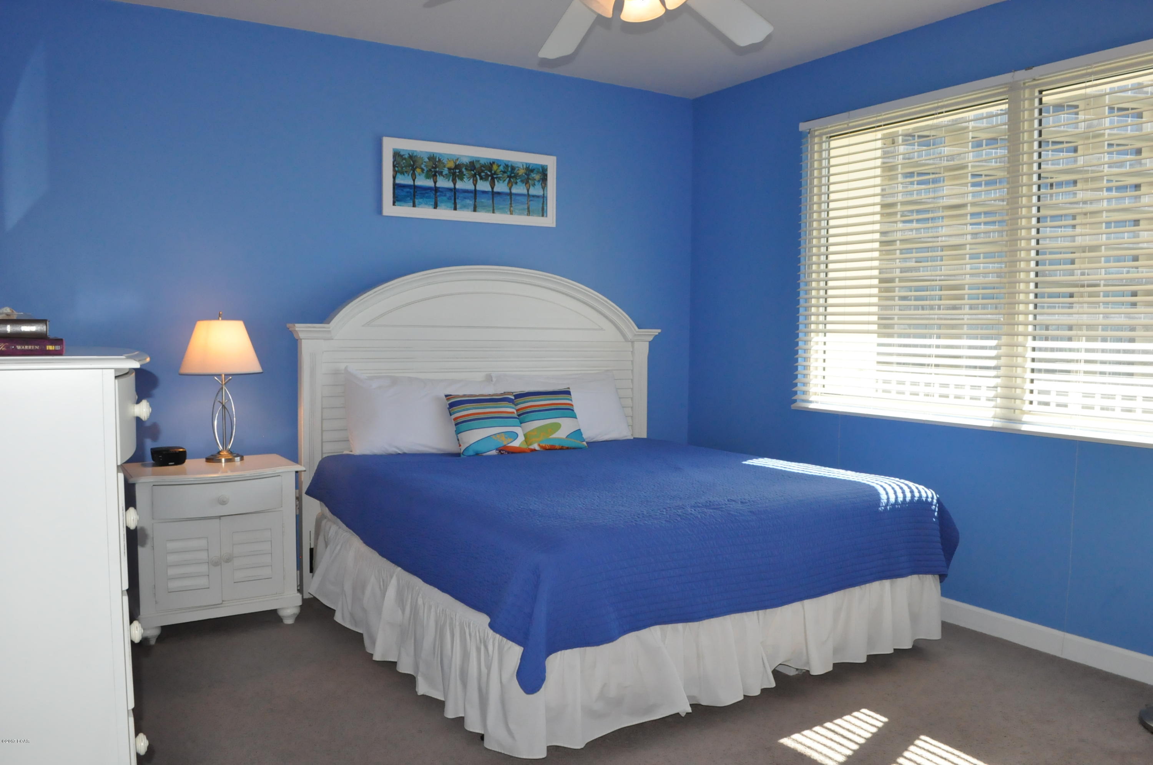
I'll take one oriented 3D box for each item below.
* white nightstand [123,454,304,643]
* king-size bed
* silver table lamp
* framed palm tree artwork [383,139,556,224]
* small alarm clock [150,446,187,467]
[{"bbox_3d":[-1.595,0.714,3.786,0.690,0.690,0.480,-2,4,-30],"label":"white nightstand"},{"bbox_3d":[0.084,0.253,3.860,2.150,1.630,2.020,-2,4,-32],"label":"king-size bed"},{"bbox_3d":[-1.599,0.023,3.901,0.356,0.675,0.356,-2,4,-30],"label":"silver table lamp"},{"bbox_3d":[-0.548,-1.044,4.574,0.980,0.382,0.035,-2,4,-30],"label":"framed palm tree artwork"},{"bbox_3d":[-1.811,0.325,3.828,0.155,0.078,0.100,-2,4,-30],"label":"small alarm clock"}]

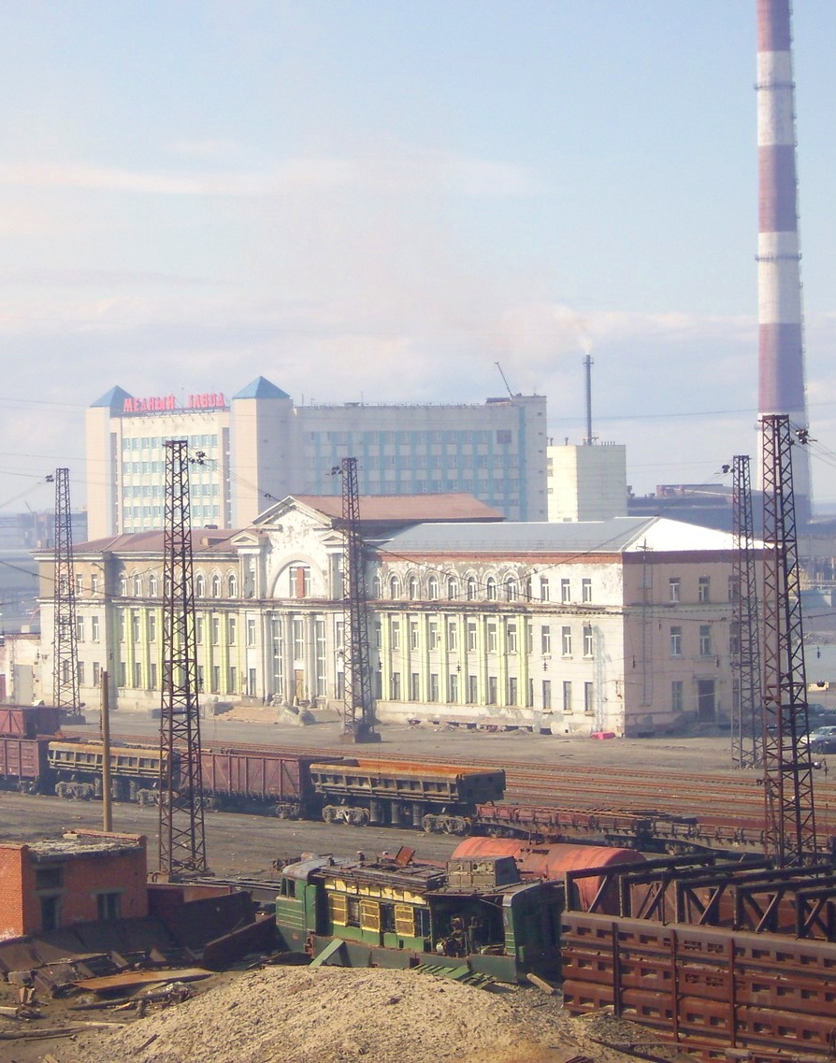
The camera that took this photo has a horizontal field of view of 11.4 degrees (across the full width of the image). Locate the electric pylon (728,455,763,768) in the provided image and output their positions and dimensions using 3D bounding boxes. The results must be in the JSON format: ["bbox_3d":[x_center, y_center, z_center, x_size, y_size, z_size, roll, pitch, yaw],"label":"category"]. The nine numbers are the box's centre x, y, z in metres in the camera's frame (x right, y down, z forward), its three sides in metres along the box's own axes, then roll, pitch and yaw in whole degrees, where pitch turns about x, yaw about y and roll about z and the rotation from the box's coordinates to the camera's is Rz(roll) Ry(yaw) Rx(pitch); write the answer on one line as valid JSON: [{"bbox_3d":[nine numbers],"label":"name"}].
[{"bbox_3d":[21.160,5.090,270.300,1.900,20.000,1.150,-1,1,-35],"label":"electric pylon"}]

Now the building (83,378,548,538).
[{"bbox_3d":[-17.150,-6.070,695.080,57.000,37.600,53.000,-1,1,-35],"label":"building"}]

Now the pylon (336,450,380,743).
[{"bbox_3d":[-4.460,4.930,308.160,2.200,20.800,1.700,-1,1,-35],"label":"pylon"}]

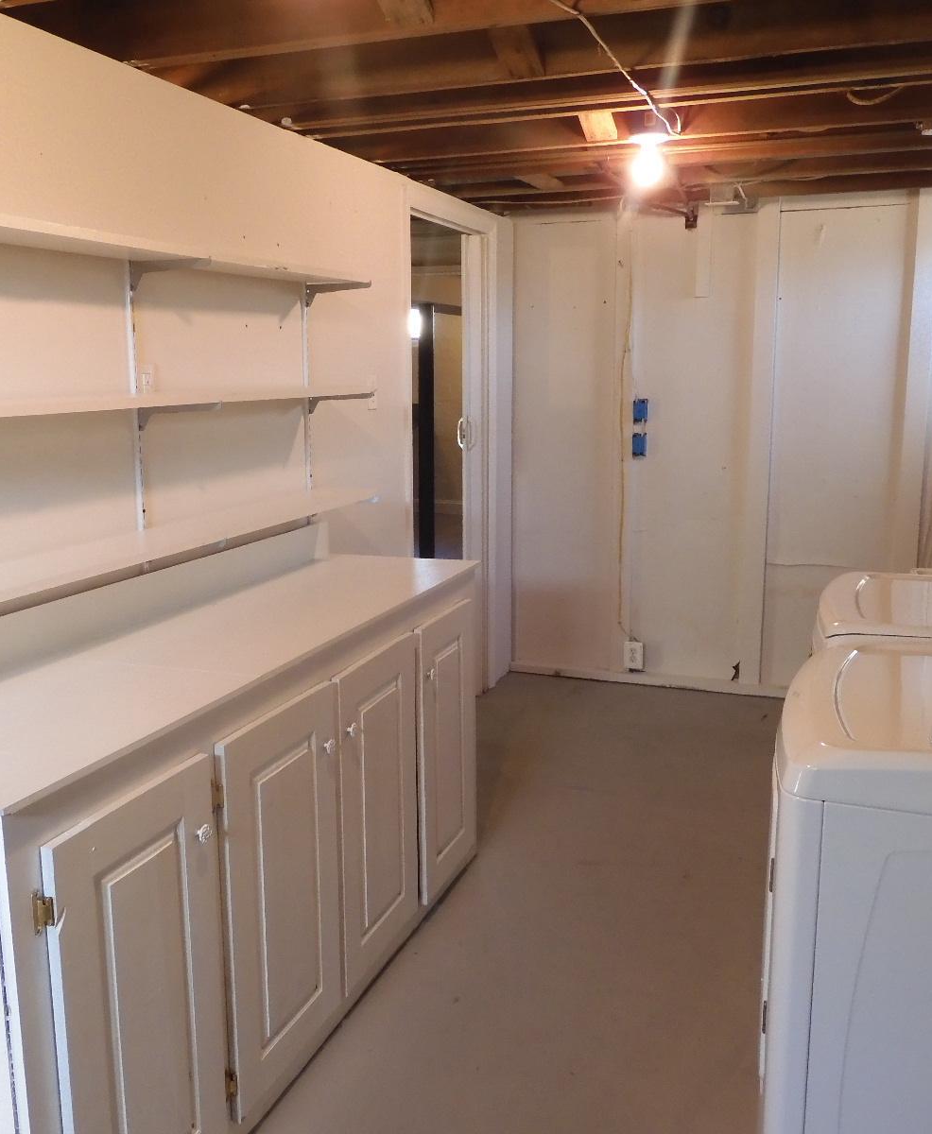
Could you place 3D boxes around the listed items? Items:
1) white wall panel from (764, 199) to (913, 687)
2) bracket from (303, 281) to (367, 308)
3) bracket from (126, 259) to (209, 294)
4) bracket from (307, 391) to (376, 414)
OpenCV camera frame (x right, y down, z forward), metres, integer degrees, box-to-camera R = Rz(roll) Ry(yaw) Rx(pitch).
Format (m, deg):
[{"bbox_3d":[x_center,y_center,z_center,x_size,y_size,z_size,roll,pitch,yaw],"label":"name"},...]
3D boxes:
[{"bbox_3d":[1.581,-0.483,4.540,0.514,2.116,0.030,3,11,20],"label":"white wall panel"},{"bbox_3d":[-0.373,-0.805,3.088,0.220,0.070,0.015,3,11,20],"label":"bracket"},{"bbox_3d":[-0.652,-0.652,2.331,0.220,0.070,0.015,3,11,20],"label":"bracket"},{"bbox_3d":[-0.372,-0.491,3.140,0.220,0.070,0.015,3,11,20],"label":"bracket"}]

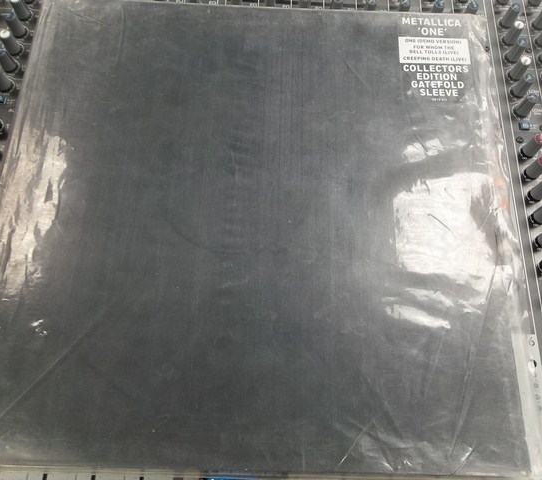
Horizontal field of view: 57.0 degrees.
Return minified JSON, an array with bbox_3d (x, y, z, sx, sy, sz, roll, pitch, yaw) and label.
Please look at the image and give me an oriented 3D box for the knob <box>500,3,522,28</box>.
[{"bbox_3d":[0.189,-0.177,0.392,0.011,0.016,0.011,1,69,-2],"label":"knob"}]

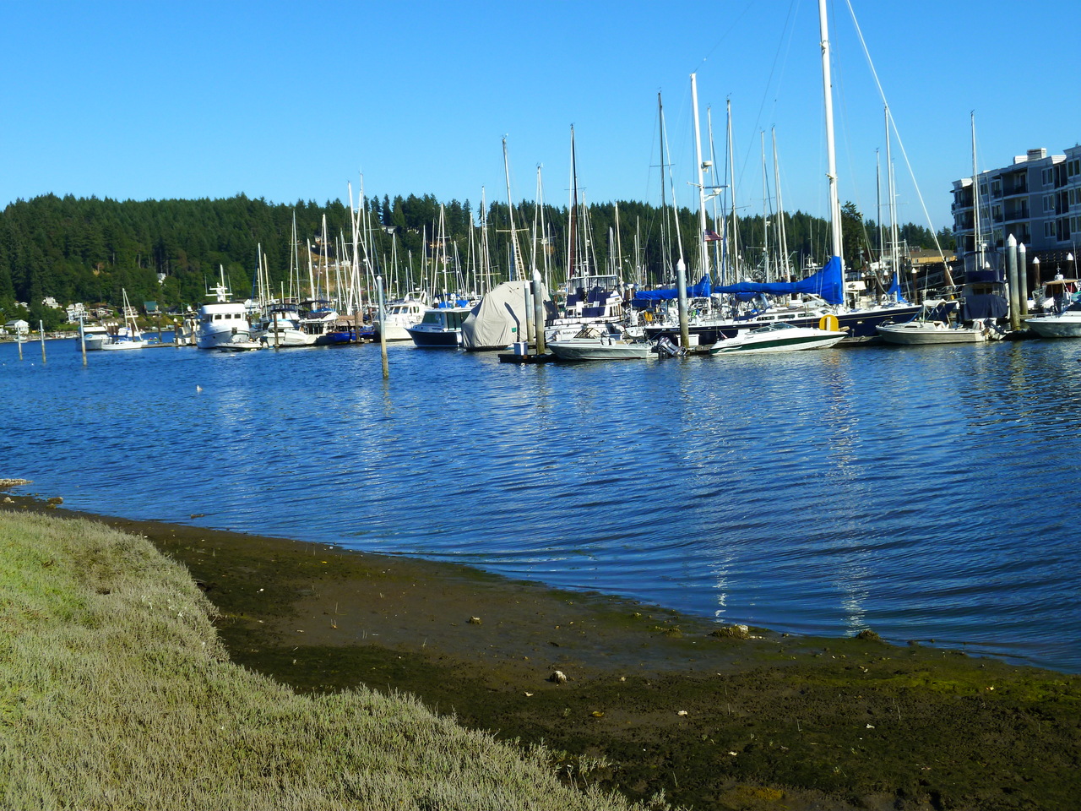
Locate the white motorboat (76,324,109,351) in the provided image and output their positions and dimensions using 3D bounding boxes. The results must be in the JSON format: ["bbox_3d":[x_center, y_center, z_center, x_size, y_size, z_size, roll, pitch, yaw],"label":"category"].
[{"bbox_3d":[-55.682,-8.352,187.000,3.100,3.300,8.800,-6,5,-31],"label":"white motorboat"}]

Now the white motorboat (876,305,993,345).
[{"bbox_3d":[17.931,-3.870,67.500,5.500,1.950,2.100,-2,4,21],"label":"white motorboat"}]

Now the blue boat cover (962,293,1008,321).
[{"bbox_3d":[22.989,-5.109,77.500,2.400,1.300,1.600,-2,4,16],"label":"blue boat cover"}]

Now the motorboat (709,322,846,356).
[{"bbox_3d":[10.834,-3.232,68.800,6.300,1.350,2.300,-2,4,16],"label":"motorboat"}]

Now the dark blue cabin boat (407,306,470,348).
[{"bbox_3d":[-6.970,-5.727,109.000,2.700,2.950,7.500,-7,5,-44],"label":"dark blue cabin boat"}]

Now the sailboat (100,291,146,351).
[{"bbox_3d":[-50.707,-10.207,182.000,5.400,7.100,2.000,-5,4,-25],"label":"sailboat"}]

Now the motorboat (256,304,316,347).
[{"bbox_3d":[-24.713,-7.641,145.000,3.500,4.000,9.500,-6,5,-33],"label":"motorboat"}]

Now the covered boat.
[{"bbox_3d":[-2.115,-5.932,97.500,3.200,4.350,8.800,-1,4,29],"label":"covered boat"}]

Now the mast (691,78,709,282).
[{"bbox_3d":[8.038,-10.696,75.105,0.230,11.790,0.230,-3,4,17],"label":"mast"}]

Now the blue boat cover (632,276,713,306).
[{"bbox_3d":[6.744,-5.888,76.000,3.950,1.300,0.500,-2,4,15],"label":"blue boat cover"}]

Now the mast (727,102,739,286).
[{"bbox_3d":[12.582,-13.133,97.553,0.180,13.340,0.180,-2,4,17],"label":"mast"}]

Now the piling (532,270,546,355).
[{"bbox_3d":[-0.047,-4.245,68.800,0.400,3.950,0.400,-3,4,0],"label":"piling"}]

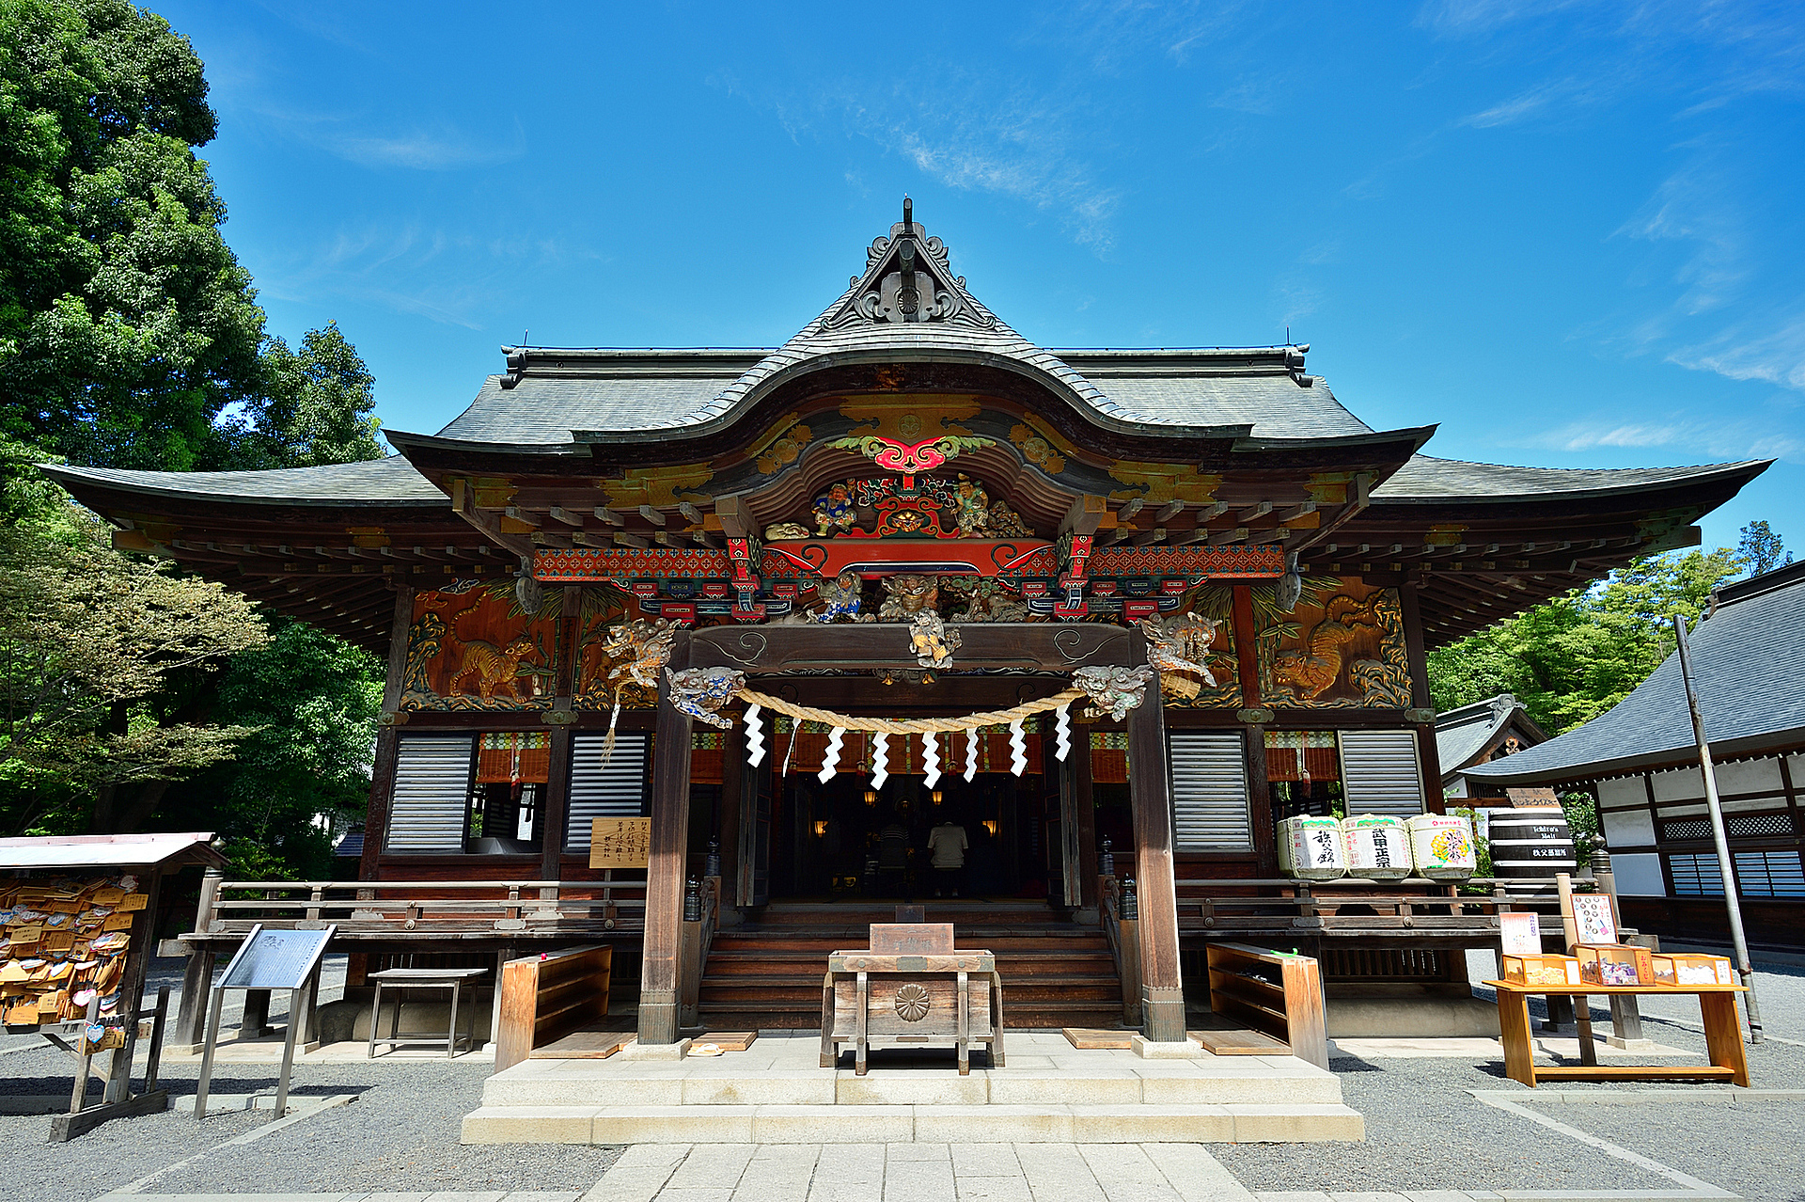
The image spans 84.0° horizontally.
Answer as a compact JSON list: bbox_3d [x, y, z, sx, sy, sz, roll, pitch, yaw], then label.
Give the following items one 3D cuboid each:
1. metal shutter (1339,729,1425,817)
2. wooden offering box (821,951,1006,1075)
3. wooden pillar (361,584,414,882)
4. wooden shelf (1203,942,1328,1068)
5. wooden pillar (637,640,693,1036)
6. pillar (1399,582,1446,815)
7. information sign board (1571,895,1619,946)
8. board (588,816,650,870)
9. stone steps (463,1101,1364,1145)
[{"bbox_3d":[5.023,1.965,10.445,0.826,1.252,0.060,0,-14,0],"label":"metal shutter"},{"bbox_3d":[0.072,2.733,6.720,1.220,0.706,0.600,0,-15,0],"label":"wooden offering box"},{"bbox_3d":[-5.444,1.465,10.666,0.200,3.330,0.200,0,-15,0],"label":"wooden pillar"},{"bbox_3d":[2.835,3.194,7.889,0.246,0.837,1.600,1,-15,-3],"label":"wooden shelf"},{"bbox_3d":[-1.794,1.759,7.796,0.262,3.070,0.262,0,-15,0],"label":"wooden pillar"},{"bbox_3d":[5.534,1.448,10.573,0.230,3.414,0.230,0,-14,0],"label":"pillar"},{"bbox_3d":[5.450,2.506,7.877,0.314,0.375,0.030,0,-15,0],"label":"information sign board"},{"bbox_3d":[-2.600,2.272,9.409,0.632,0.468,0.040,0,-14,0],"label":"board"},{"bbox_3d":[0.070,3.294,6.332,5.538,0.150,0.320,0,-14,0],"label":"stone steps"}]

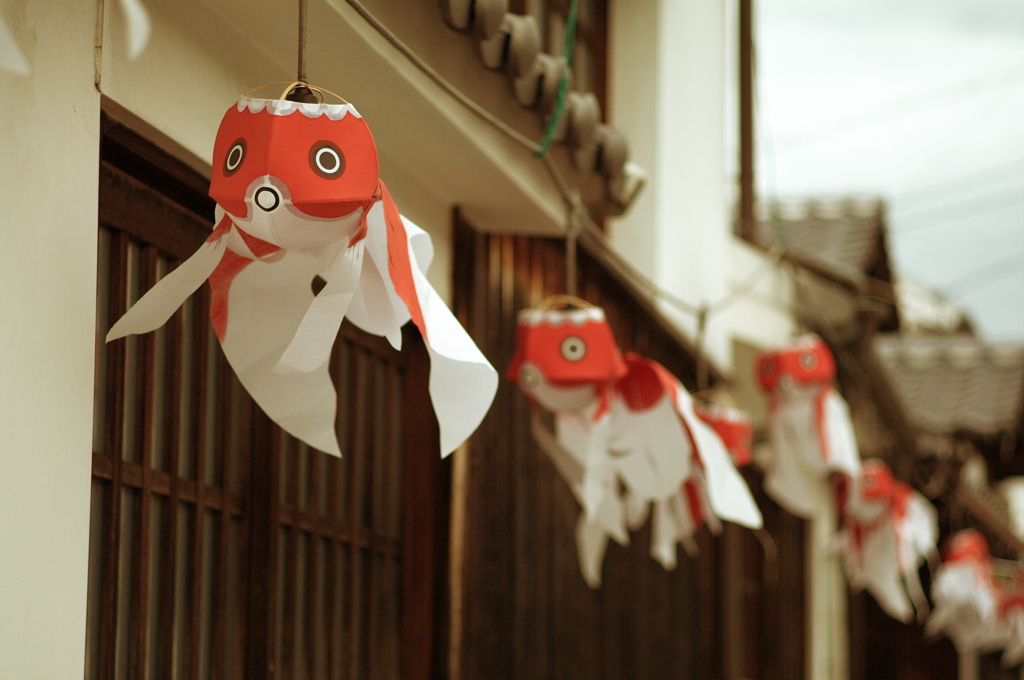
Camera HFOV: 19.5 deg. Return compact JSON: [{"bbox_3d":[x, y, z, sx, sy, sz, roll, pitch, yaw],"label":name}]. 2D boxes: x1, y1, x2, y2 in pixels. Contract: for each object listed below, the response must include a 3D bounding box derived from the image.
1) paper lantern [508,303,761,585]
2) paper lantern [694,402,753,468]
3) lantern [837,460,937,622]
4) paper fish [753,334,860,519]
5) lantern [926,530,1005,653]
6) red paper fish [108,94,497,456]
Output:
[{"bbox_3d":[0.218,0.196,5.580,0.380,0.480,0.460,-5,-10,33],"label":"paper lantern"},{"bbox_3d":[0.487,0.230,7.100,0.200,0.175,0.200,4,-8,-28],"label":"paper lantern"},{"bbox_3d":[1.281,0.689,10.200,0.320,0.500,0.420,-5,-10,33],"label":"lantern"},{"bbox_3d":[0.852,0.253,8.630,0.310,0.490,0.420,-2,-9,20],"label":"paper fish"},{"bbox_3d":[1.916,1.062,12.600,0.360,0.490,0.420,-1,-9,12],"label":"lantern"},{"bbox_3d":[-0.275,-0.087,3.950,0.430,0.450,0.460,-1,-9,13],"label":"red paper fish"}]

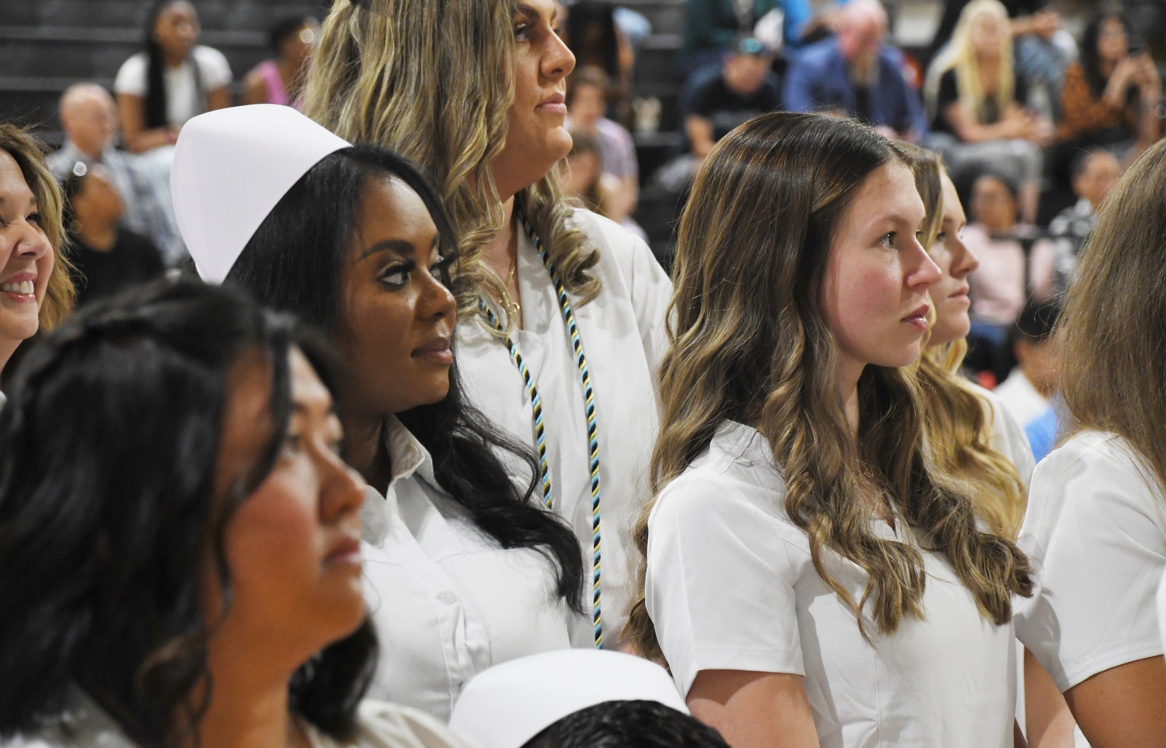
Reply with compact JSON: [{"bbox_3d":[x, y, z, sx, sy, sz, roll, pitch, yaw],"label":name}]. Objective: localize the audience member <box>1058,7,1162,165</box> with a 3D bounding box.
[{"bbox_3d":[1.878,-0.777,17.400,0.480,1.050,0.680,0,2,6],"label":"audience member"}]

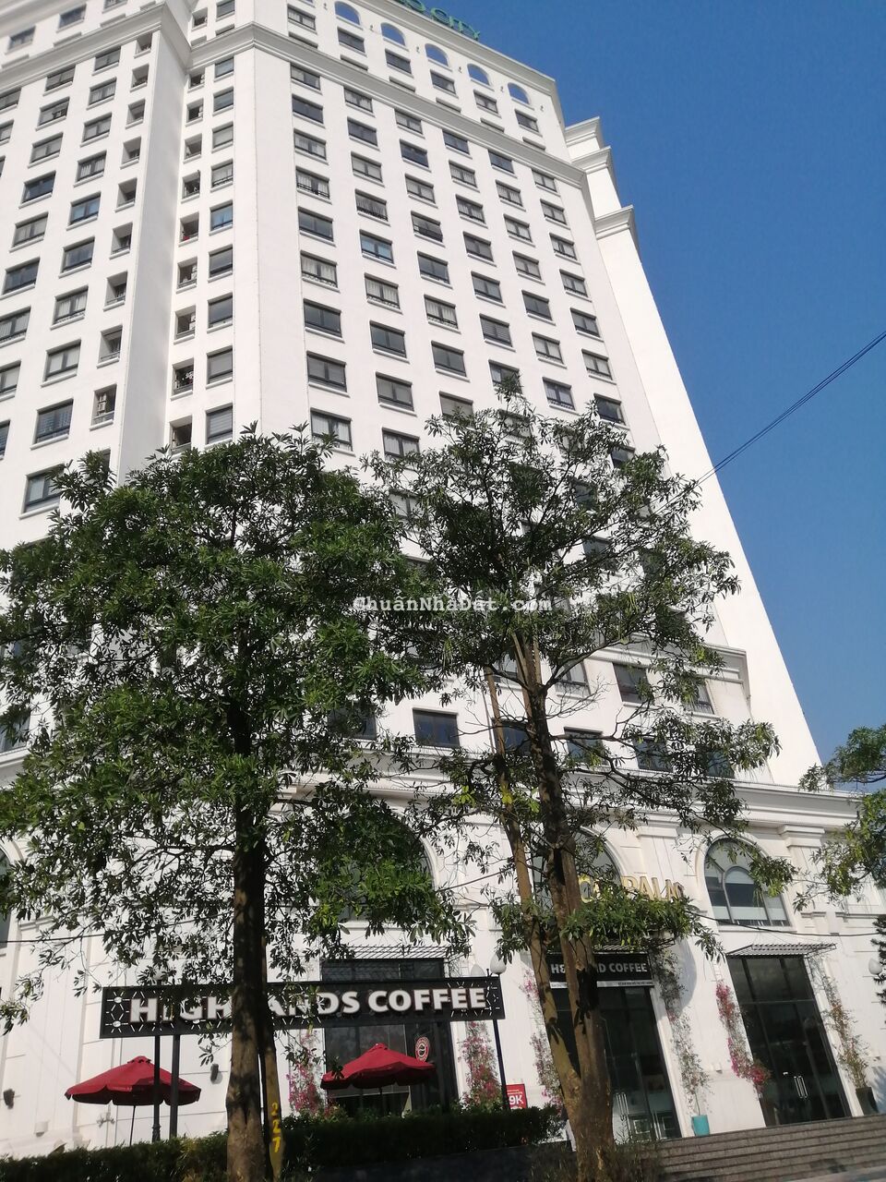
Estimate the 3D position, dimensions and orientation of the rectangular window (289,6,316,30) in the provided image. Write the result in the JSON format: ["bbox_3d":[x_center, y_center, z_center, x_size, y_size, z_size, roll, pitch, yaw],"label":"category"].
[{"bbox_3d":[-8.400,-34.054,52.771,1.687,1.527,0.200,10,-36,-27],"label":"rectangular window"}]

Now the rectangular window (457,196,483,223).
[{"bbox_3d":[1.535,-21.405,50.068,1.716,1.546,0.200,10,-36,-27],"label":"rectangular window"}]

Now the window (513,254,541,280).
[{"bbox_3d":[4.716,-18.144,49.800,1.716,1.546,0.200,10,-36,-27],"label":"window"}]

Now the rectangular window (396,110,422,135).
[{"bbox_3d":[-2.044,-27.767,52.773,1.748,1.680,0.200,10,-36,-27],"label":"rectangular window"}]

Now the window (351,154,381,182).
[{"bbox_3d":[-4.060,-22.575,47.465,1.711,1.649,0.200,10,-36,-27],"label":"window"}]

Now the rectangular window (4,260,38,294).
[{"bbox_3d":[-18.723,-13.946,39.506,1.767,1.625,0.200,-15,-32,11],"label":"rectangular window"}]

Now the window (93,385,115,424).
[{"bbox_3d":[-12.697,-6.936,33.342,0.926,1.703,0.200,-14,-32,11],"label":"window"}]

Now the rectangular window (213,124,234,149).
[{"bbox_3d":[-11.102,-23.048,44.968,1.144,1.619,0.200,-15,-32,12],"label":"rectangular window"}]

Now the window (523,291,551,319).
[{"bbox_3d":[5.147,-15.534,48.358,1.684,1.583,0.200,10,-36,-27],"label":"window"}]

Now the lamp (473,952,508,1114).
[{"bbox_3d":[1.159,9.575,18.178,0.360,3.934,1.150,10,-36,-27],"label":"lamp"}]

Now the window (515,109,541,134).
[{"bbox_3d":[5.708,-31.687,60.052,1.691,1.461,0.200,10,-36,-27],"label":"window"}]

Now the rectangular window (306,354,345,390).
[{"bbox_3d":[-4.899,-9.097,37.211,1.716,1.546,0.200,10,-36,-27],"label":"rectangular window"}]

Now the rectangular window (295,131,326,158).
[{"bbox_3d":[-6.818,-22.838,45.672,1.739,1.625,0.200,10,-36,-27],"label":"rectangular window"}]

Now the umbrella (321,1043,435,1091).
[{"bbox_3d":[-1.348,11.511,19.474,2.500,2.836,2.500,10,-36,-27],"label":"umbrella"}]

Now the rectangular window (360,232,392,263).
[{"bbox_3d":[-3.254,-16.773,43.578,1.706,1.757,0.200,10,-36,-27],"label":"rectangular window"}]

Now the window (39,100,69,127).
[{"bbox_3d":[-20.409,-25.093,46.621,1.784,1.668,0.200,-15,-32,11],"label":"window"}]

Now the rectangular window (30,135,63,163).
[{"bbox_3d":[-19.531,-21.831,43.868,1.570,1.530,0.160,-15,-32,11],"label":"rectangular window"}]

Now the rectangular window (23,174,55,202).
[{"bbox_3d":[-19.250,-19.124,42.405,1.706,1.757,0.200,-15,-32,11],"label":"rectangular window"}]

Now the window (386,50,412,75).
[{"bbox_3d":[-2.826,-33.343,56.216,1.748,1.680,0.200,10,-36,-27],"label":"window"}]

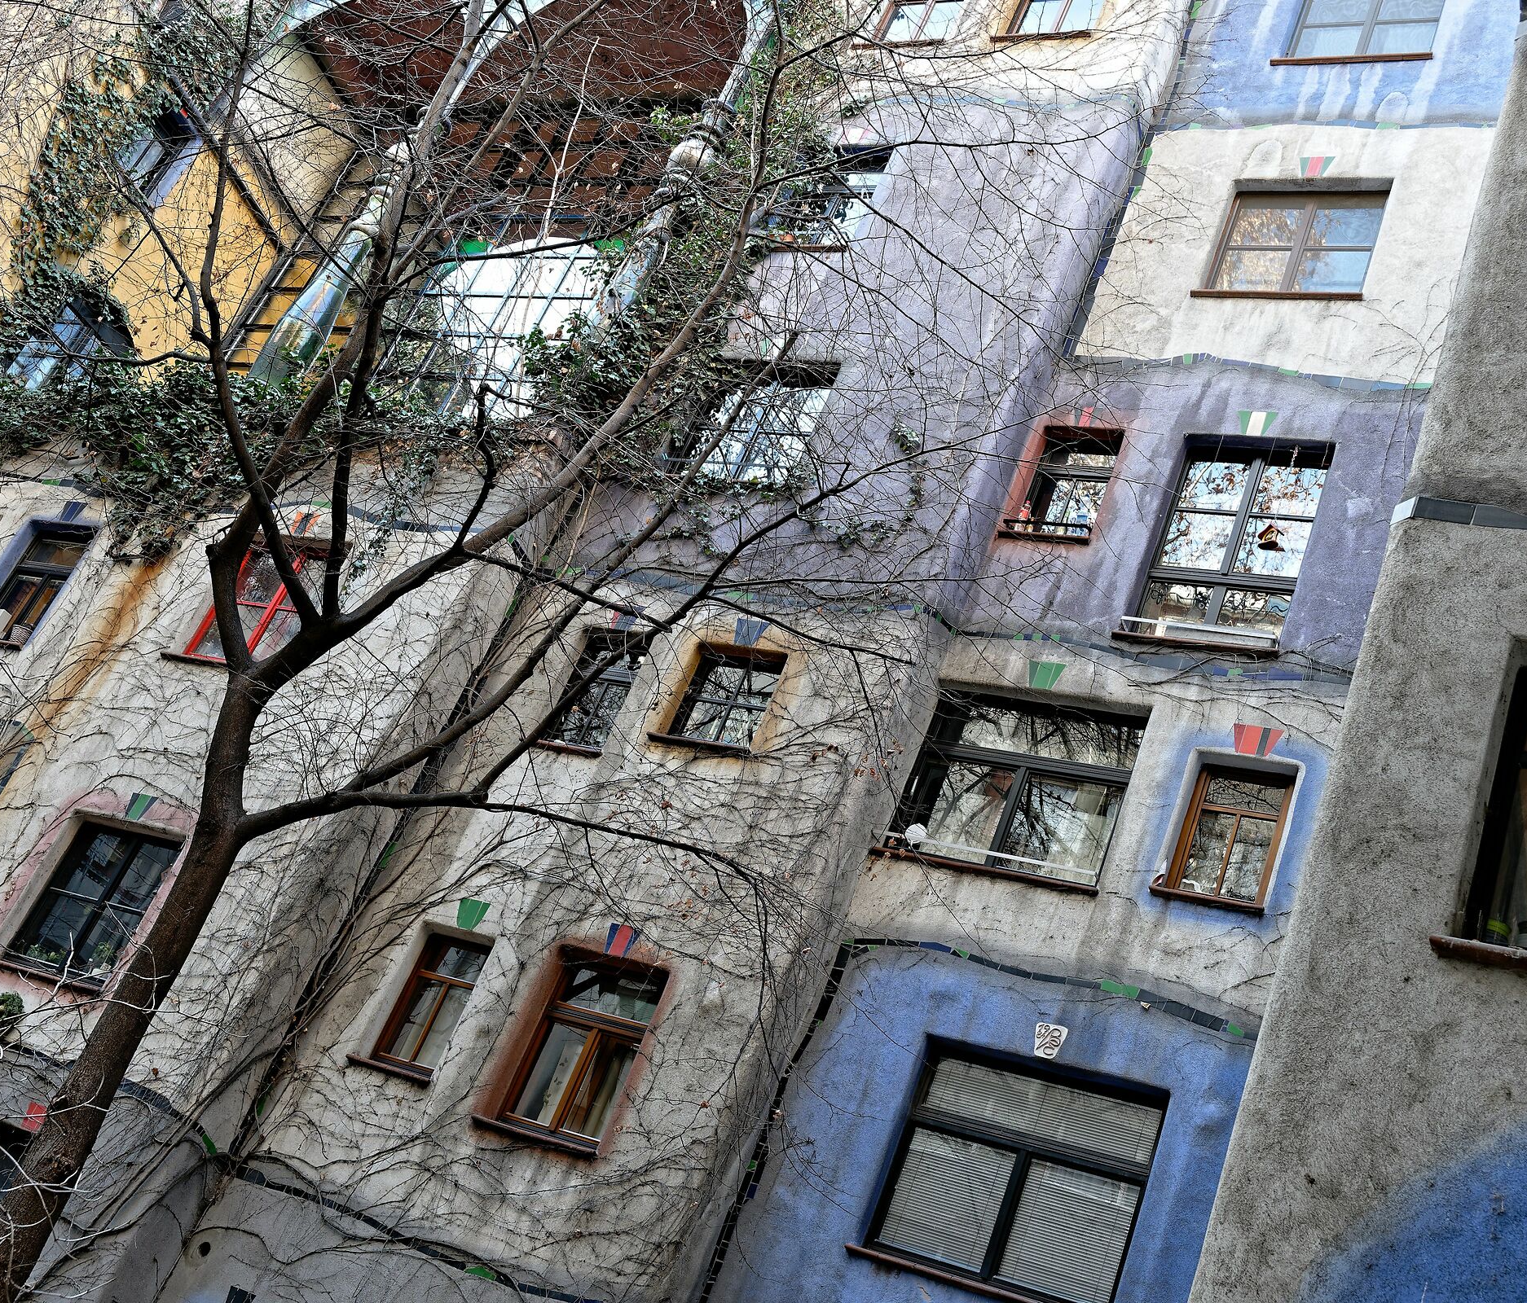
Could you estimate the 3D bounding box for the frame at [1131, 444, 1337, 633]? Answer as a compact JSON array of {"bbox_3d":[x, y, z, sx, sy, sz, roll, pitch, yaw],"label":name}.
[{"bbox_3d":[3.826,-0.776,14.982,1.255,2.033,0.120,7,-30,29],"label":"frame"}]

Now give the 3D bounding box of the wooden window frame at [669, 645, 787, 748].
[{"bbox_3d":[-0.228,0.495,15.122,0.825,0.908,0.120,7,-30,29],"label":"wooden window frame"}]

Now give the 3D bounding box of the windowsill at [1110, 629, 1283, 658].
[{"bbox_3d":[3.378,0.010,14.388,1.317,0.060,0.250,7,-30,29],"label":"windowsill"}]

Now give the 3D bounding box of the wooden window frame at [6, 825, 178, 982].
[{"bbox_3d":[-5.607,2.205,15.741,1.382,1.419,0.120,7,-30,29],"label":"wooden window frame"}]

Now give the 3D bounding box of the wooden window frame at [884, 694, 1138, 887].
[{"bbox_3d":[2.024,1.128,14.443,1.798,1.586,0.120,7,-30,29],"label":"wooden window frame"}]

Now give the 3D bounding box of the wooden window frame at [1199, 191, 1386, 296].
[{"bbox_3d":[4.809,-3.547,16.538,1.422,1.408,0.120,7,-30,29],"label":"wooden window frame"}]

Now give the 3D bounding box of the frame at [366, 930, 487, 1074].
[{"bbox_3d":[-2.509,2.826,14.497,0.713,1.184,0.120,7,-30,29],"label":"frame"}]

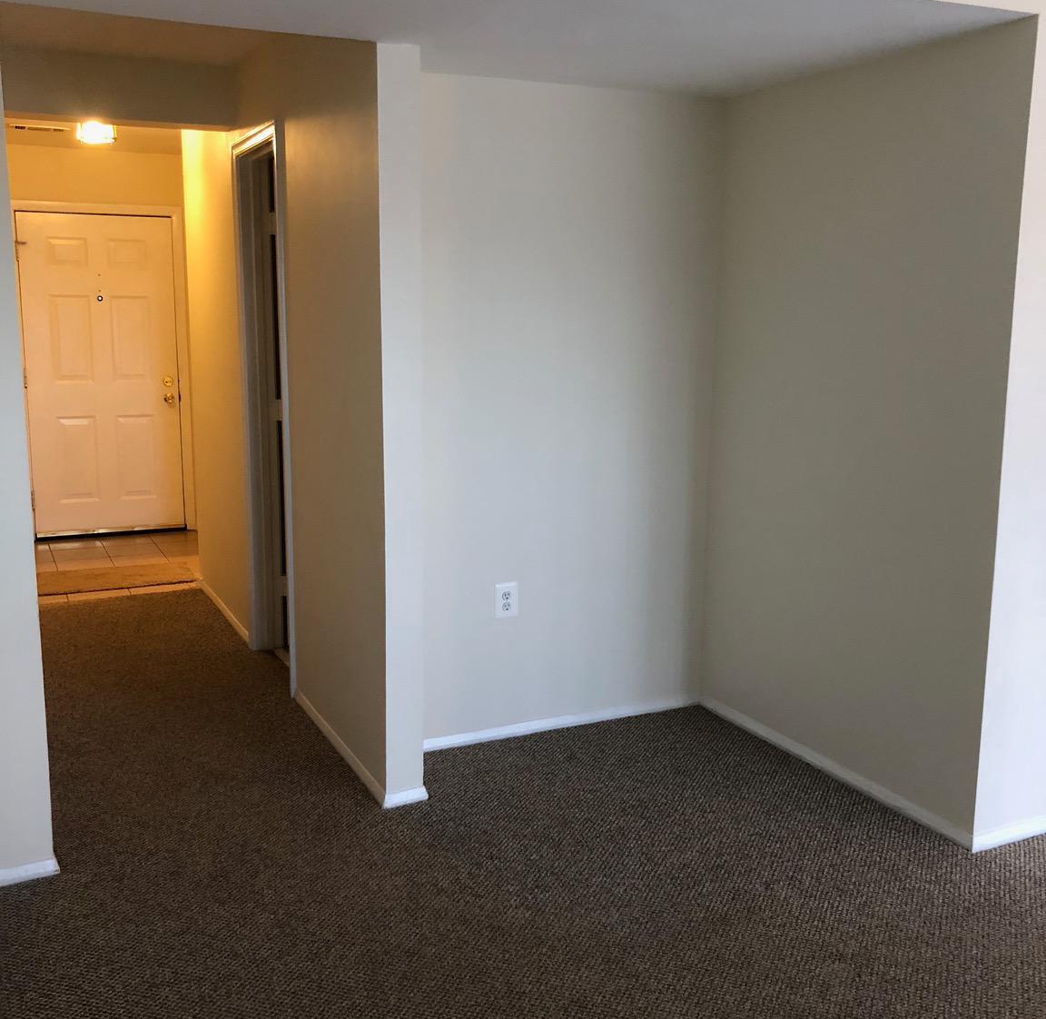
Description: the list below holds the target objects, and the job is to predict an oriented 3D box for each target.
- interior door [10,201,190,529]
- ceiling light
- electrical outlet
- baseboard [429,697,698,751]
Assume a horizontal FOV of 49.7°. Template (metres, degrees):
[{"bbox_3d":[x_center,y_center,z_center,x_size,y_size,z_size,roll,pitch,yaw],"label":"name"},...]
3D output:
[{"bbox_3d":[-2.699,-0.858,7.271,0.930,2.022,0.045,-4,11,-25],"label":"interior door"},{"bbox_3d":[-2.191,-1.947,5.786,0.180,0.125,0.180,-4,11,-25],"label":"ceiling light"},{"bbox_3d":[-0.055,0.312,3.859,0.080,0.118,0.008,-4,11,-25],"label":"electrical outlet"},{"bbox_3d":[0.119,0.762,4.038,1.213,0.046,0.015,-4,11,-25],"label":"baseboard"}]

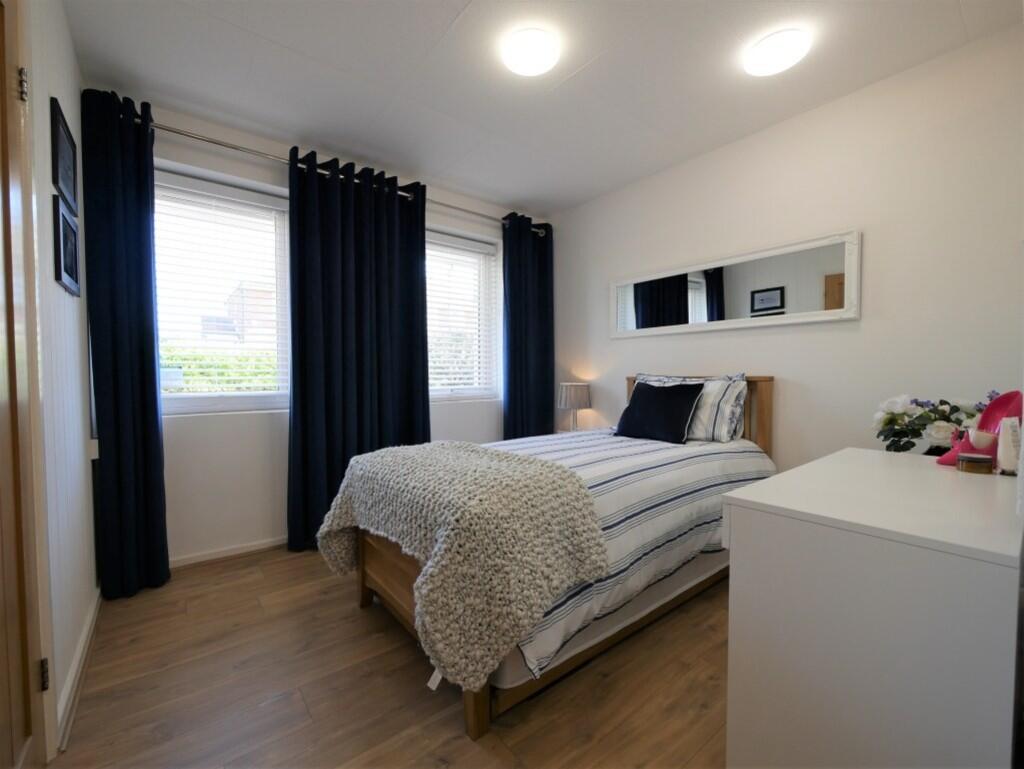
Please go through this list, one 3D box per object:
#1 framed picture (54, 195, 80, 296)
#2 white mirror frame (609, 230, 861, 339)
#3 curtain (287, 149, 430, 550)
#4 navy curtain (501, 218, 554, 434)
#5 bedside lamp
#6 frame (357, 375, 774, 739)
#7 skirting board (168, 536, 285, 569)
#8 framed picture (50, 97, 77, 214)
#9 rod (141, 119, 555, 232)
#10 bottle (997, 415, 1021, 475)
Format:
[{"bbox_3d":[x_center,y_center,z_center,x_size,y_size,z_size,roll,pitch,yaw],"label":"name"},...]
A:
[{"bbox_3d":[-1.564,-0.469,1.458,0.021,0.277,0.380,-2,2,-40],"label":"framed picture"},{"bbox_3d":[1.317,-0.585,2.765,0.038,0.469,1.558,-2,2,-40],"label":"white mirror frame"},{"bbox_3d":[-0.967,-0.207,2.730,0.903,2.362,0.142,-2,2,-37],"label":"curtain"},{"bbox_3d":[0.152,-0.234,3.568,0.539,2.352,0.142,-2,2,-37],"label":"navy curtain"},{"bbox_3d":[0.514,0.198,3.355,0.251,0.419,0.247,0,2,0],"label":"bedside lamp"},{"bbox_3d":[0.403,0.478,2.095,1.997,1.013,0.917,-2,2,-38],"label":"frame"},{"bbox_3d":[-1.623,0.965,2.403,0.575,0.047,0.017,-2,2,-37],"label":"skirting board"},{"bbox_3d":[-1.589,-0.782,1.477,0.021,0.278,0.380,-2,2,-40],"label":"framed picture"},{"bbox_3d":[-0.791,-1.329,2.856,2.720,0.029,0.030,-2,2,-37],"label":"rod"},{"bbox_3d":[1.314,0.164,1.096,0.043,0.157,0.037,1,2,30],"label":"bottle"}]

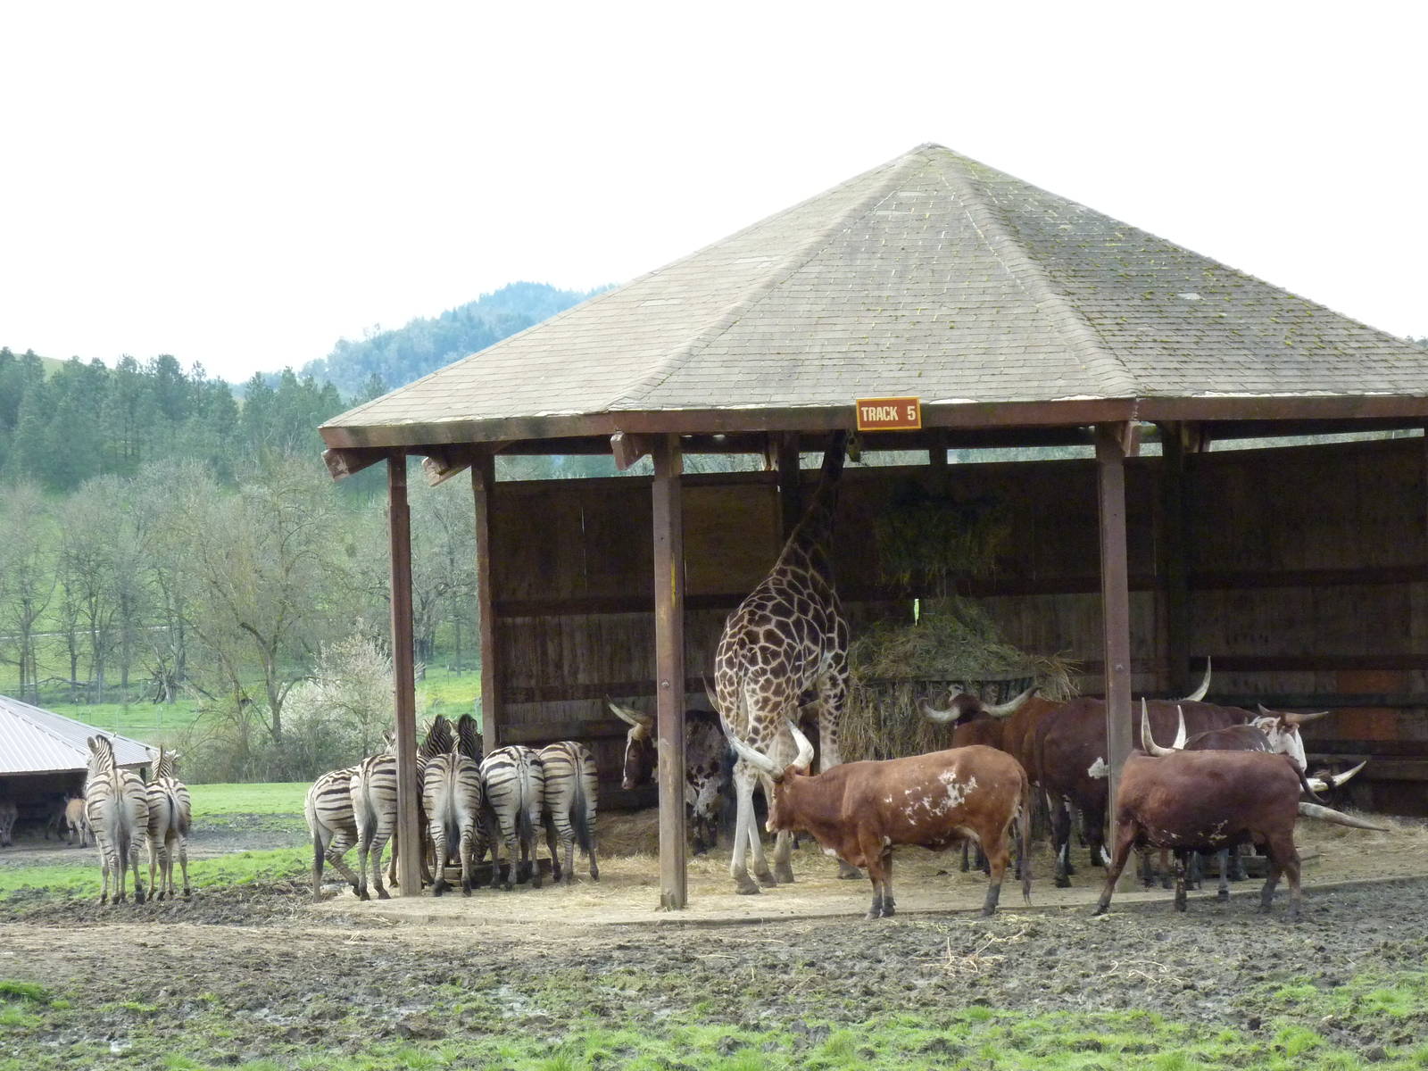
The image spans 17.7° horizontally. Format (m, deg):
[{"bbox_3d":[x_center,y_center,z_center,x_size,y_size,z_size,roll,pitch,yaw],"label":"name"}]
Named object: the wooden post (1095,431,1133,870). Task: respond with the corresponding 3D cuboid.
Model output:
[{"bbox_3d":[3.250,1.021,36.929,0.200,3.800,0.200,-1,-1,-12],"label":"wooden post"}]

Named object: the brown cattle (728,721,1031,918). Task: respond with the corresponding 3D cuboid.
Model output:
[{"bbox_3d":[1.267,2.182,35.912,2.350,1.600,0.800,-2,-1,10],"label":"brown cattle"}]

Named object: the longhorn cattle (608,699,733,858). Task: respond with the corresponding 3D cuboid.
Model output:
[{"bbox_3d":[-0.047,2.325,43.511,2.000,1.420,0.750,-1,-1,-30],"label":"longhorn cattle"}]

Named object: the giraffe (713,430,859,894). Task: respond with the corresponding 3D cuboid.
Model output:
[{"bbox_3d":[0.642,0.889,39.833,0.800,4.300,2.200,-2,-1,19],"label":"giraffe"}]

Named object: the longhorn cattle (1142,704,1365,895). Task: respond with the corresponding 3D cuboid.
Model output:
[{"bbox_3d":[4.004,1.966,34.505,1.950,1.350,0.750,-2,0,5],"label":"longhorn cattle"}]

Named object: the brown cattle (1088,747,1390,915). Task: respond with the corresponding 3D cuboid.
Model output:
[{"bbox_3d":[3.687,2.083,33.305,1.850,1.300,0.650,-2,0,13],"label":"brown cattle"}]

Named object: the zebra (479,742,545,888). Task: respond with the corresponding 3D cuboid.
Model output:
[{"bbox_3d":[-1.838,2.474,40.710,0.500,1.300,2.000,-2,-1,-8],"label":"zebra"}]

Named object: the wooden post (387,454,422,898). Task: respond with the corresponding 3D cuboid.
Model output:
[{"bbox_3d":[-2.478,1.095,36.764,0.150,3.600,0.150,-1,0,-15],"label":"wooden post"}]

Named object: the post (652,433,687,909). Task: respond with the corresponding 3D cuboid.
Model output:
[{"bbox_3d":[-0.355,1.105,37.329,0.200,3.850,0.200,-2,-1,12],"label":"post"}]

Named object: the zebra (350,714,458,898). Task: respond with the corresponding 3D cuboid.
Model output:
[{"bbox_3d":[-2.518,2.196,37.449,0.480,1.420,1.800,-2,0,19],"label":"zebra"}]

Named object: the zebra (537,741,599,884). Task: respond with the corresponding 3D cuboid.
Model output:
[{"bbox_3d":[-1.366,2.277,38.500,0.500,1.170,1.900,-1,0,-15],"label":"zebra"}]

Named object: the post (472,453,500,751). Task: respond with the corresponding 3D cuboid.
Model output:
[{"bbox_3d":[-2.173,1.218,44.030,0.190,3.930,0.190,-1,-1,-12],"label":"post"}]

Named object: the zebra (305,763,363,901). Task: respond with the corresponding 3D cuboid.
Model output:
[{"bbox_3d":[-2.682,2.362,37.955,0.480,1.200,1.850,-2,-1,36],"label":"zebra"}]

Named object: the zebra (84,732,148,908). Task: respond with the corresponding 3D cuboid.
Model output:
[{"bbox_3d":[-5.606,2.623,42.812,0.550,1.520,2.000,-1,-1,-12],"label":"zebra"}]

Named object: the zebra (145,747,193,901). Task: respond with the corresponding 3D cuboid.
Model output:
[{"bbox_3d":[-4.774,2.477,40.052,0.430,1.290,1.750,-1,0,-6],"label":"zebra"}]

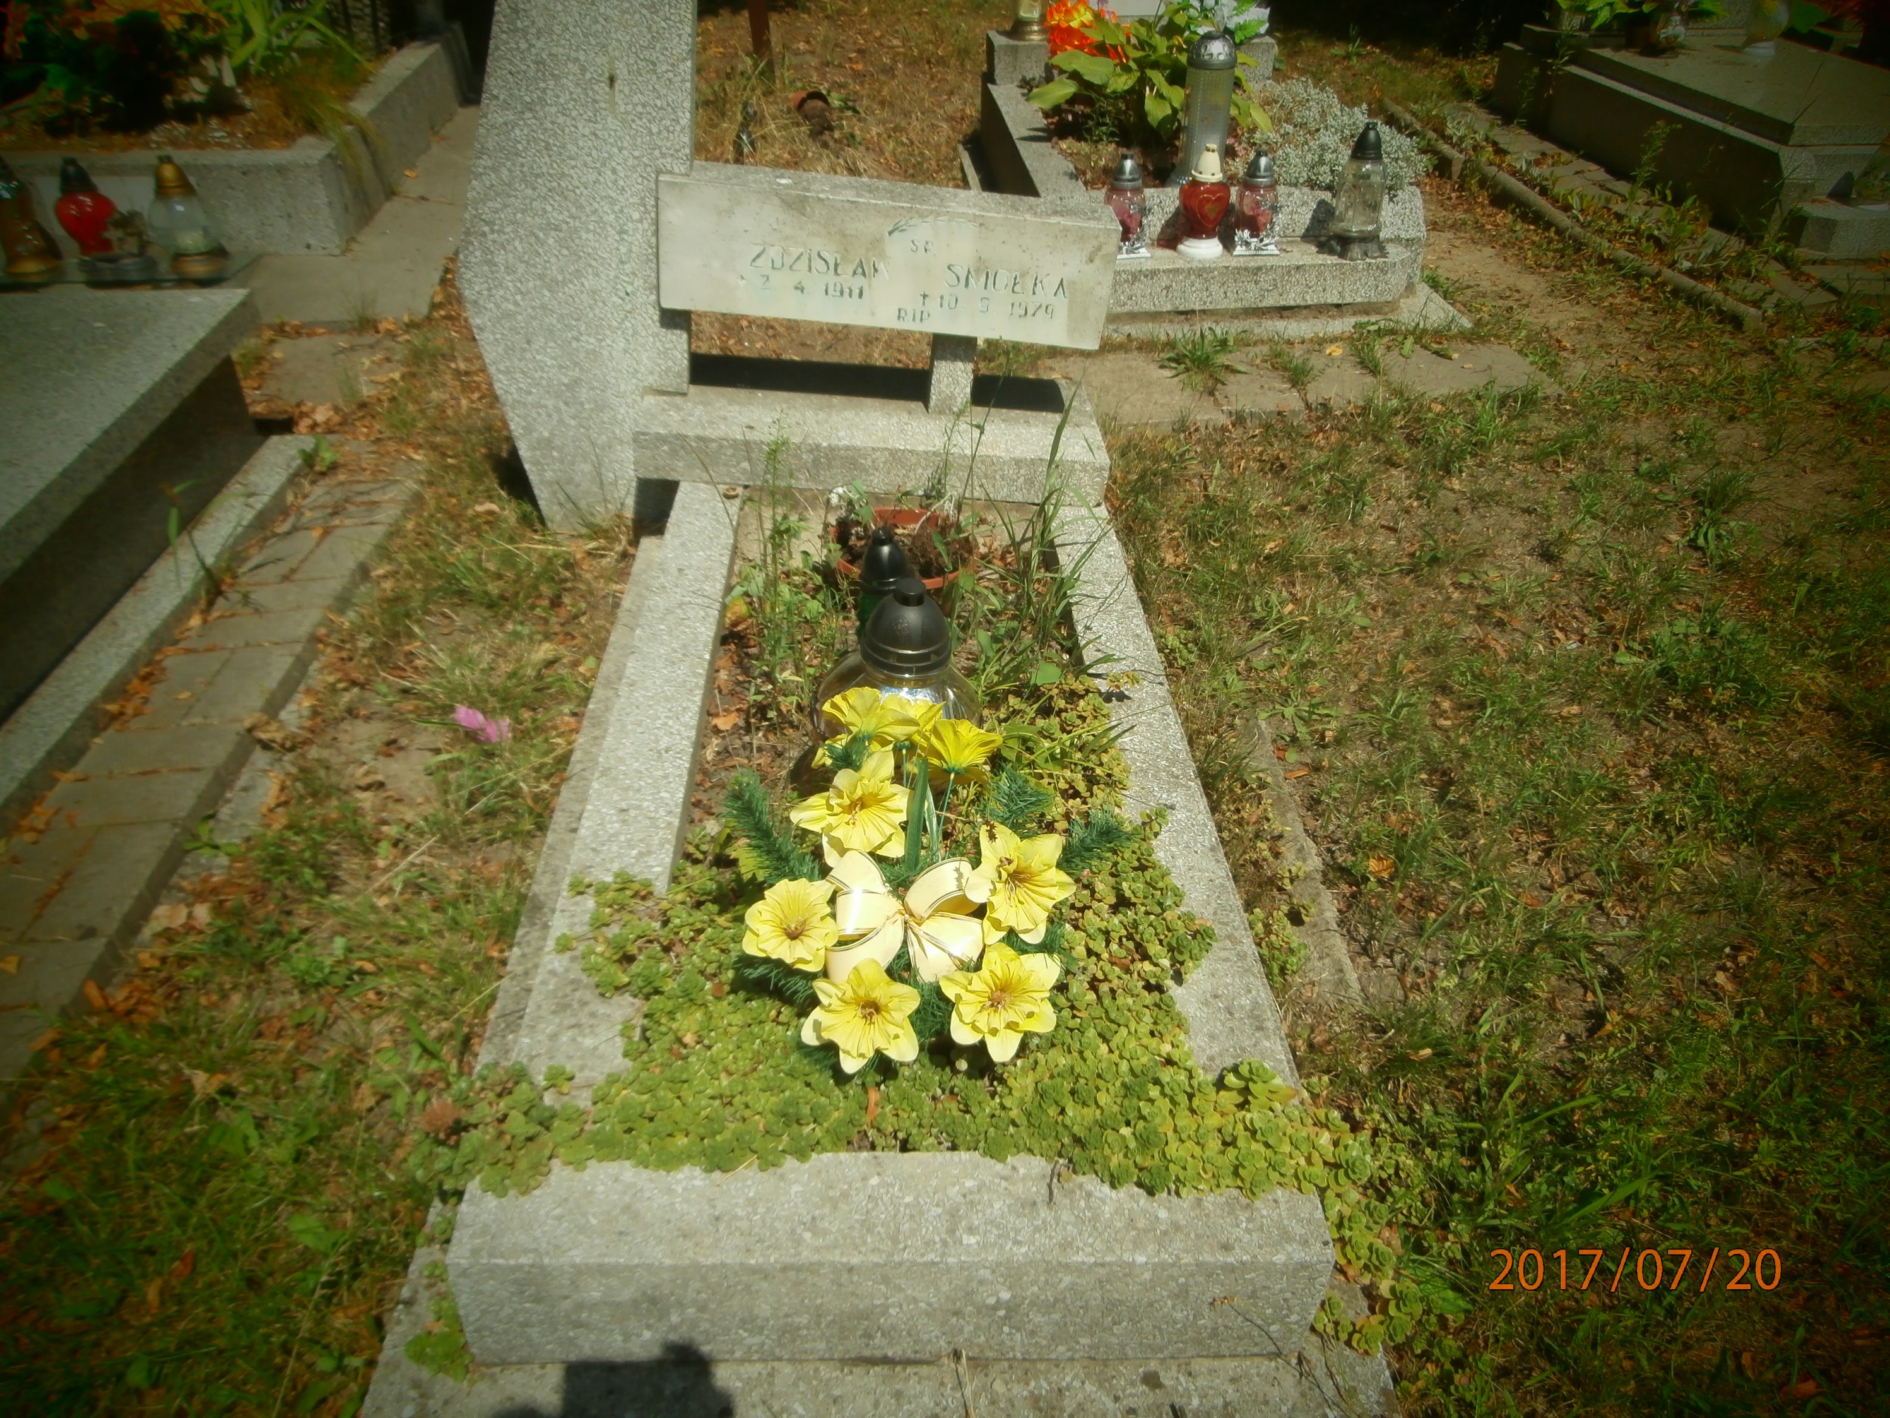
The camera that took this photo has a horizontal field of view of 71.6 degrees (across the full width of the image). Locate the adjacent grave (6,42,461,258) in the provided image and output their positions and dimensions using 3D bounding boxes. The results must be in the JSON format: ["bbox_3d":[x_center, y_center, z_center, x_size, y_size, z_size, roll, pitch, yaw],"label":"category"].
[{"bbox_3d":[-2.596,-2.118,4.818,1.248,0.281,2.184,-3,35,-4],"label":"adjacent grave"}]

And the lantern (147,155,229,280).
[{"bbox_3d":[-2.108,-1.367,3.630,0.151,0.304,0.151,0,35,0],"label":"lantern"}]

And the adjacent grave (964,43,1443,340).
[{"bbox_3d":[0.742,-1.837,4.288,1.249,0.499,2.203,-2,35,-3],"label":"adjacent grave"}]

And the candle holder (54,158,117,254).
[{"bbox_3d":[-2.386,-1.380,3.621,0.130,0.253,0.125,0,35,0],"label":"candle holder"}]

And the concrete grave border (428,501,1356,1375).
[{"bbox_3d":[-0.068,0.097,1.847,0.775,0.172,1.608,-1,35,-1],"label":"concrete grave border"}]

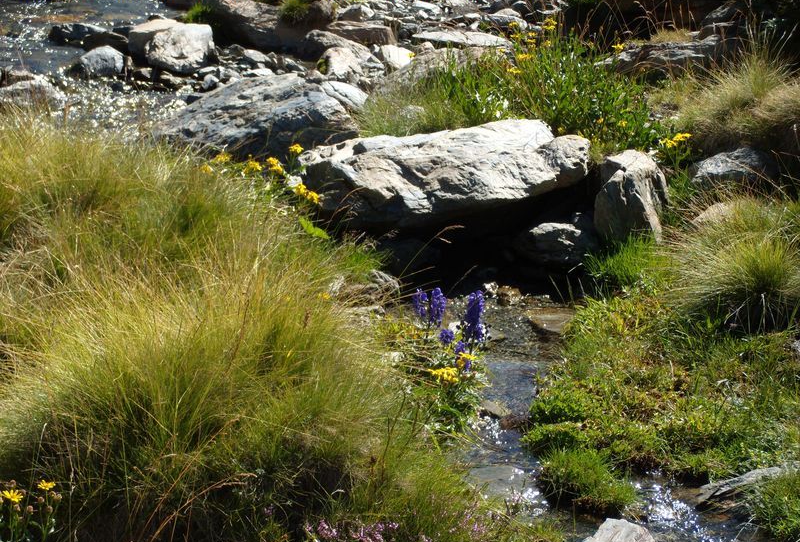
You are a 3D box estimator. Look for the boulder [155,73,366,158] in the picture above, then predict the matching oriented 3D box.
[{"bbox_3d":[-0.461,-0.507,7.200,0.680,0.240,0.450,0,14,0],"label":"boulder"}]

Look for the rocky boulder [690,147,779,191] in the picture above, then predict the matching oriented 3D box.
[{"bbox_3d":[1.039,-0.311,6.800,0.280,0.120,0.200,0,14,0],"label":"rocky boulder"}]

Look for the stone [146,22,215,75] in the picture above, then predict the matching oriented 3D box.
[{"bbox_3d":[-0.884,-0.888,8.800,0.265,0.180,0.250,0,13,0],"label":"stone"}]

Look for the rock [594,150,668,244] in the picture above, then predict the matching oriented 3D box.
[{"bbox_3d":[0.675,-0.217,6.400,0.200,0.250,0.210,-5,14,-19],"label":"rock"}]

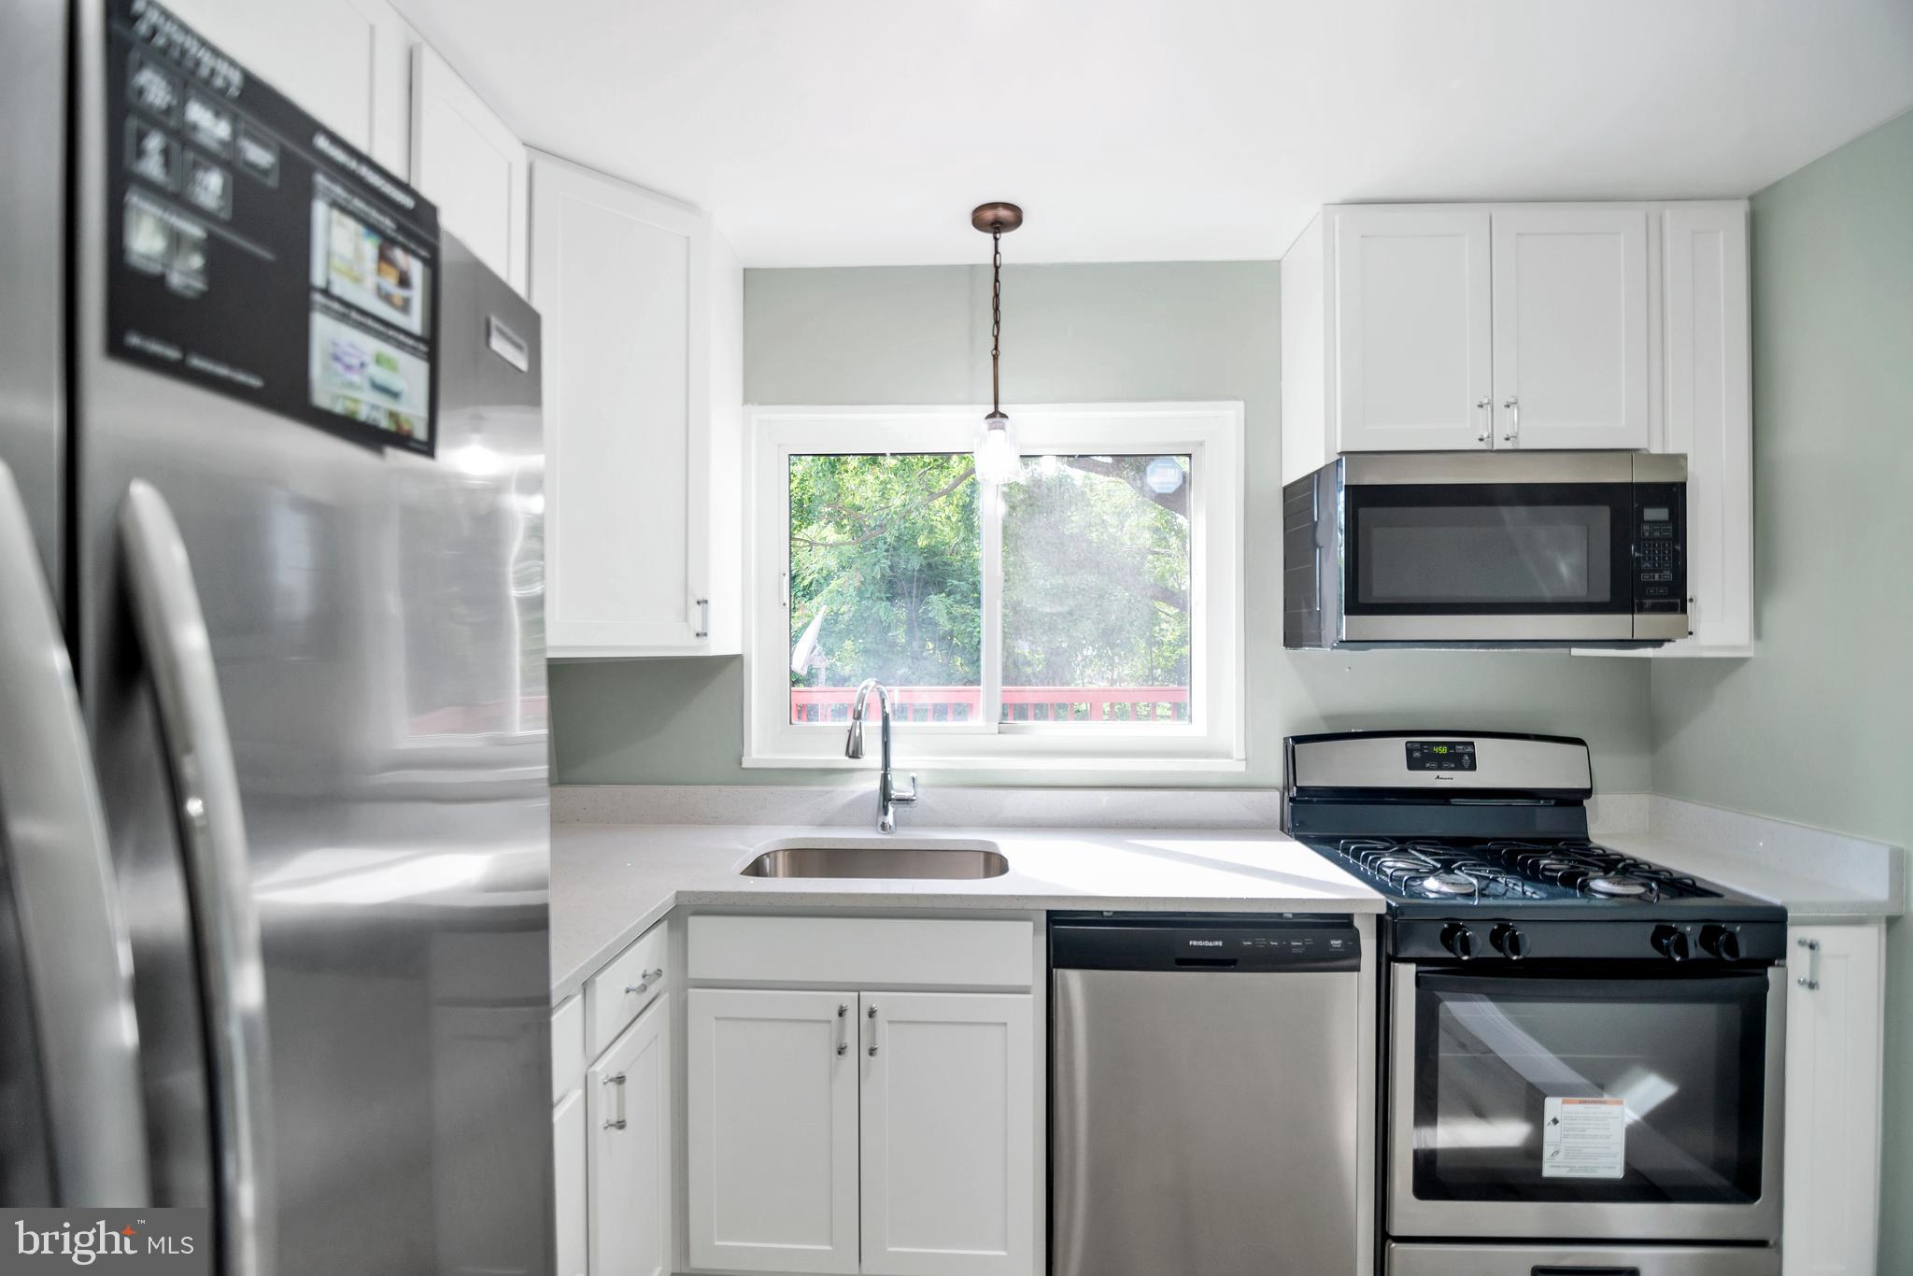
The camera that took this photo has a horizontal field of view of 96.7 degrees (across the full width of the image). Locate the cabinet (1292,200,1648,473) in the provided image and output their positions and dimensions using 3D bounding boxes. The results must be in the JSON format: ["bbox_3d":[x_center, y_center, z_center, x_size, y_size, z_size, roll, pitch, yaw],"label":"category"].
[{"bbox_3d":[1.258,-0.718,2.144,0.765,0.615,0.314,0,0,2],"label":"cabinet"}]

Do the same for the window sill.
[{"bbox_3d":[0.097,0.344,2.355,1.364,0.030,0.105,0,0,2],"label":"window sill"}]

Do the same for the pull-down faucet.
[{"bbox_3d":[-0.195,0.310,2.167,0.110,0.413,0.262,0,0,18],"label":"pull-down faucet"}]

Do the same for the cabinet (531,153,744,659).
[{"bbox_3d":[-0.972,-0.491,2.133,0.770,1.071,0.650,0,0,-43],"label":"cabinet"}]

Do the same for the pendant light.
[{"bbox_3d":[0.100,-0.697,2.068,0.125,0.658,0.125,0,0,2],"label":"pendant light"}]

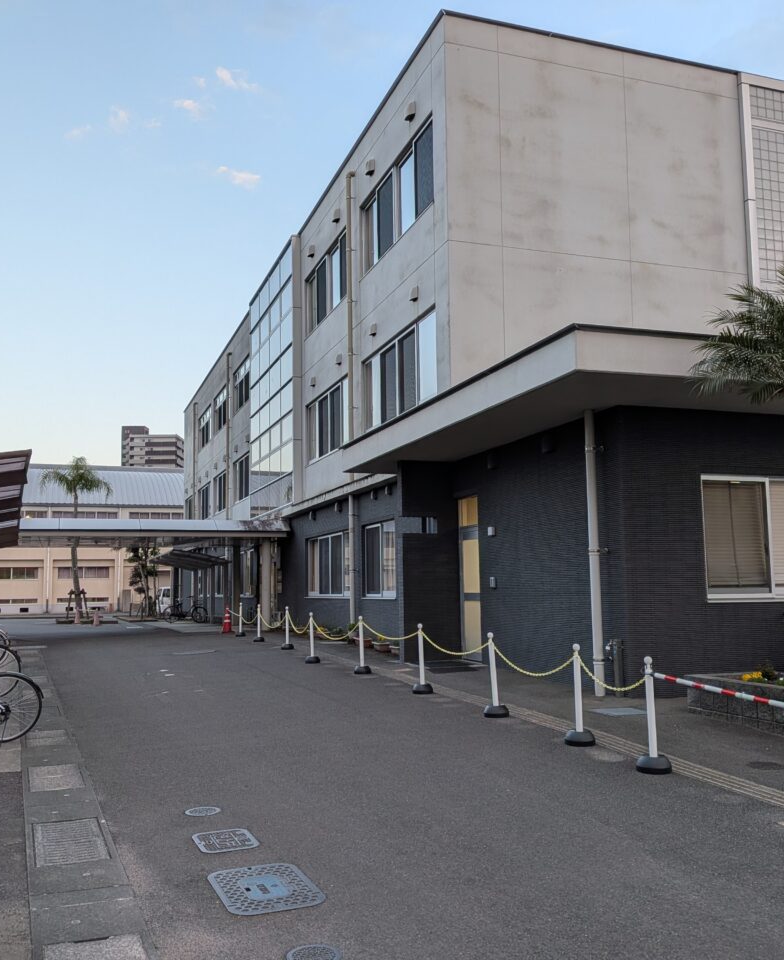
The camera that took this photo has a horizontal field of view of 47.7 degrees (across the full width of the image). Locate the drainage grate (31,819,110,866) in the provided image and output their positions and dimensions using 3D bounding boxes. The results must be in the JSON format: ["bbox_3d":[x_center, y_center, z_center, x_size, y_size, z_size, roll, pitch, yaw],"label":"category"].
[{"bbox_3d":[-2.034,2.301,5.606,0.402,0.050,0.968,2,-7,-23],"label":"drainage grate"}]

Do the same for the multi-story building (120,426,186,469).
[{"bbox_3d":[-79.189,8.758,304.759,20.607,52.500,22.000,-1,-6,1],"label":"multi-story building"}]

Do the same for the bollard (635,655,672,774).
[{"bbox_3d":[2.073,1.847,7.077,0.275,0.890,0.275,1,-7,-19],"label":"bollard"}]

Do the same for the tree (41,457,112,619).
[{"bbox_3d":[-13.557,2.472,38.376,3.100,7.000,3.100,1,-7,-19],"label":"tree"}]

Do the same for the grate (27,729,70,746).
[{"bbox_3d":[-3.406,2.566,8.774,0.400,0.030,0.970,2,-7,-23],"label":"grate"}]

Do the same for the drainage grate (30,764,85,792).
[{"bbox_3d":[-2.797,2.502,7.385,0.402,0.050,0.968,2,-7,-23],"label":"drainage grate"}]

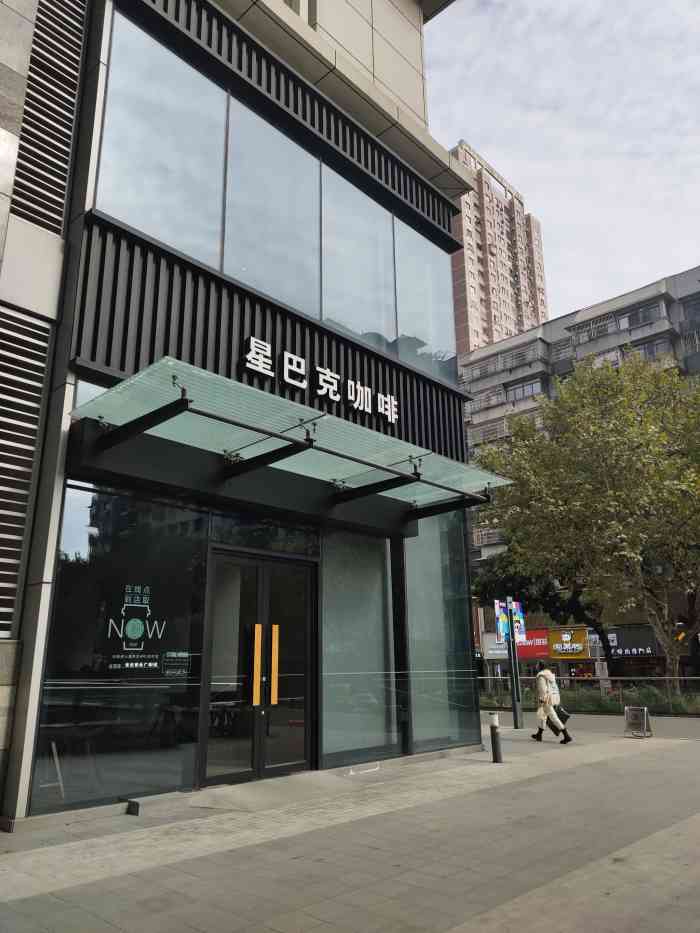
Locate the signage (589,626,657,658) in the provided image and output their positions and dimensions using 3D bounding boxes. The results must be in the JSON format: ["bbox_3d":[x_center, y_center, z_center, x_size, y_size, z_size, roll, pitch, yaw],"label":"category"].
[{"bbox_3d":[16.089,10.392,36.612,0.200,1.881,3.990,16,-25,-42],"label":"signage"}]

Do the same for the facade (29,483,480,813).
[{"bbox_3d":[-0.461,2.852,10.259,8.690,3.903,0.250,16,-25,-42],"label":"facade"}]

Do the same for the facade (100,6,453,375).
[{"bbox_3d":[-0.649,-4.690,12.758,8.966,3.934,0.250,16,-25,-42],"label":"facade"}]

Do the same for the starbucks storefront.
[{"bbox_3d":[0.342,2.179,9.519,8.809,4.693,2.588,16,-25,-42],"label":"starbucks storefront"}]

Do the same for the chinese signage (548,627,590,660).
[{"bbox_3d":[13.750,11.069,38.908,0.200,1.843,2.774,16,-25,-42],"label":"chinese signage"}]

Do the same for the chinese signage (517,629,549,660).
[{"bbox_3d":[11.931,11.662,40.673,0.200,1.843,2.432,16,-25,-42],"label":"chinese signage"}]

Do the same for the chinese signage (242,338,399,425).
[{"bbox_3d":[-0.353,-1.460,11.378,3.731,0.645,0.120,16,-25,-42],"label":"chinese signage"}]

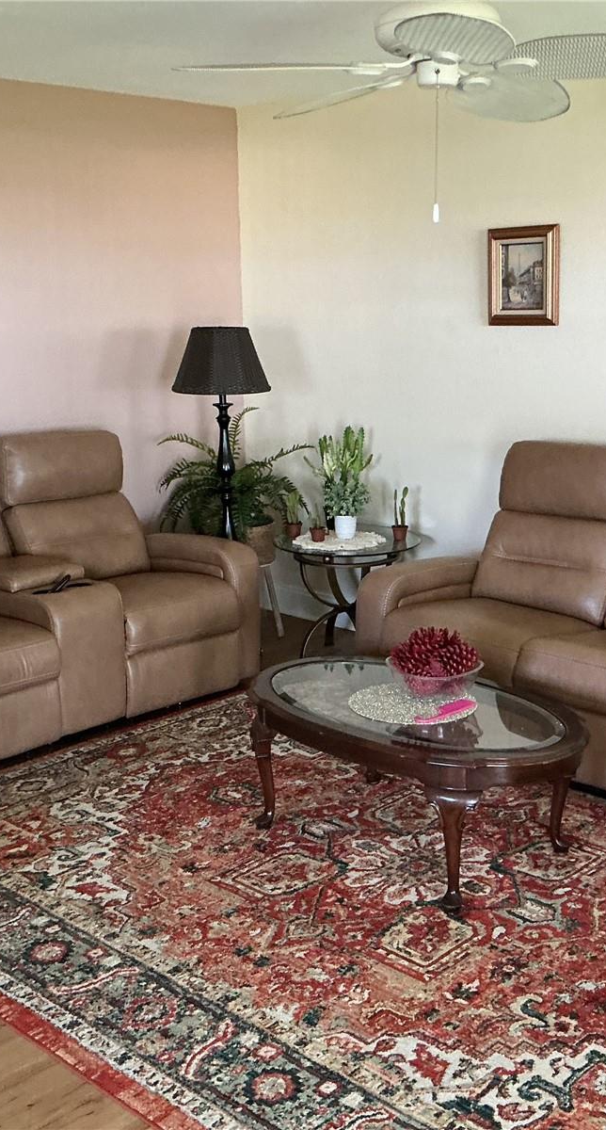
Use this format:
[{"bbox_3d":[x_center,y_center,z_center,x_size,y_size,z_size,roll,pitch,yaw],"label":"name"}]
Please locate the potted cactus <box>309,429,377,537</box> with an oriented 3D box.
[{"bbox_3d":[0.176,-0.363,5.504,0.270,0.481,0.250,-1,12,0],"label":"potted cactus"}]

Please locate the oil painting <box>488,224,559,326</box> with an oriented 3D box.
[{"bbox_3d":[0.875,-1.141,5.008,0.335,0.378,0.035,11,17,43],"label":"oil painting"}]

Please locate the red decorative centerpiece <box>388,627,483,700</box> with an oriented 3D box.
[{"bbox_3d":[0.387,0.277,3.665,0.280,0.200,0.280,-1,12,0],"label":"red decorative centerpiece"}]

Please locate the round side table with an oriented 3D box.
[{"bbox_3d":[0.208,0.154,5.523,0.635,0.530,0.635,-1,12,0],"label":"round side table"}]

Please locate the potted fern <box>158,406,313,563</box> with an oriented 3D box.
[{"bbox_3d":[-0.314,-0.360,5.882,0.700,0.720,0.720,-1,12,0],"label":"potted fern"}]

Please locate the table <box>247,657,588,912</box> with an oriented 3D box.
[{"bbox_3d":[0.300,0.603,3.676,1.150,0.435,0.710,11,17,44],"label":"table"}]

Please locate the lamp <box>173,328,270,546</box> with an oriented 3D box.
[{"bbox_3d":[-0.343,-0.322,5.613,0.430,1.445,0.430,-1,12,0],"label":"lamp"}]

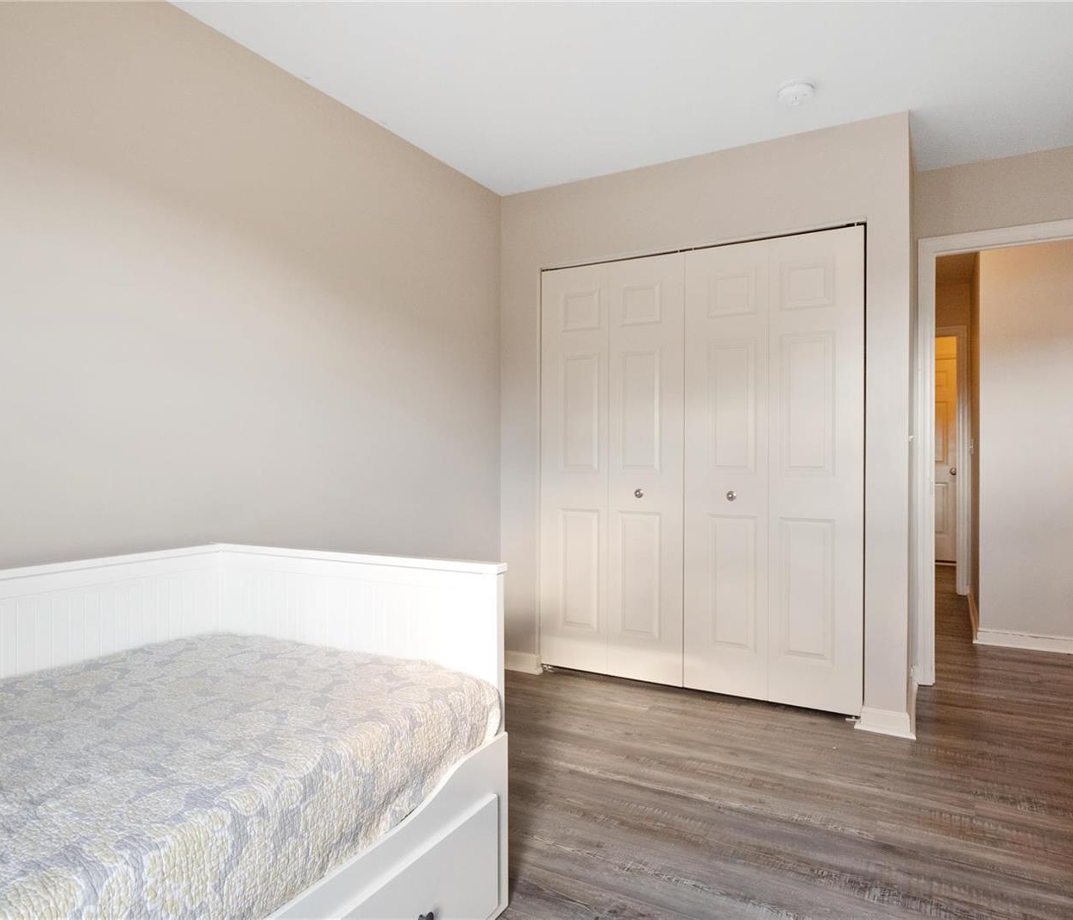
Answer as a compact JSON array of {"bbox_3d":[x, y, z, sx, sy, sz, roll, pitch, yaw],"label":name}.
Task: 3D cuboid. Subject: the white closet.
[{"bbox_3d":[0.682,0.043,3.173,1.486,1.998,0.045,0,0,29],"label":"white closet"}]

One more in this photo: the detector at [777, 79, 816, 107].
[{"bbox_3d":[0.959,-1.349,2.544,0.132,0.044,0.132,0,0,29],"label":"detector"}]

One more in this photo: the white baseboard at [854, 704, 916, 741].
[{"bbox_3d":[1.380,1.037,2.728,0.212,0.092,0.033,0,0,29],"label":"white baseboard"}]

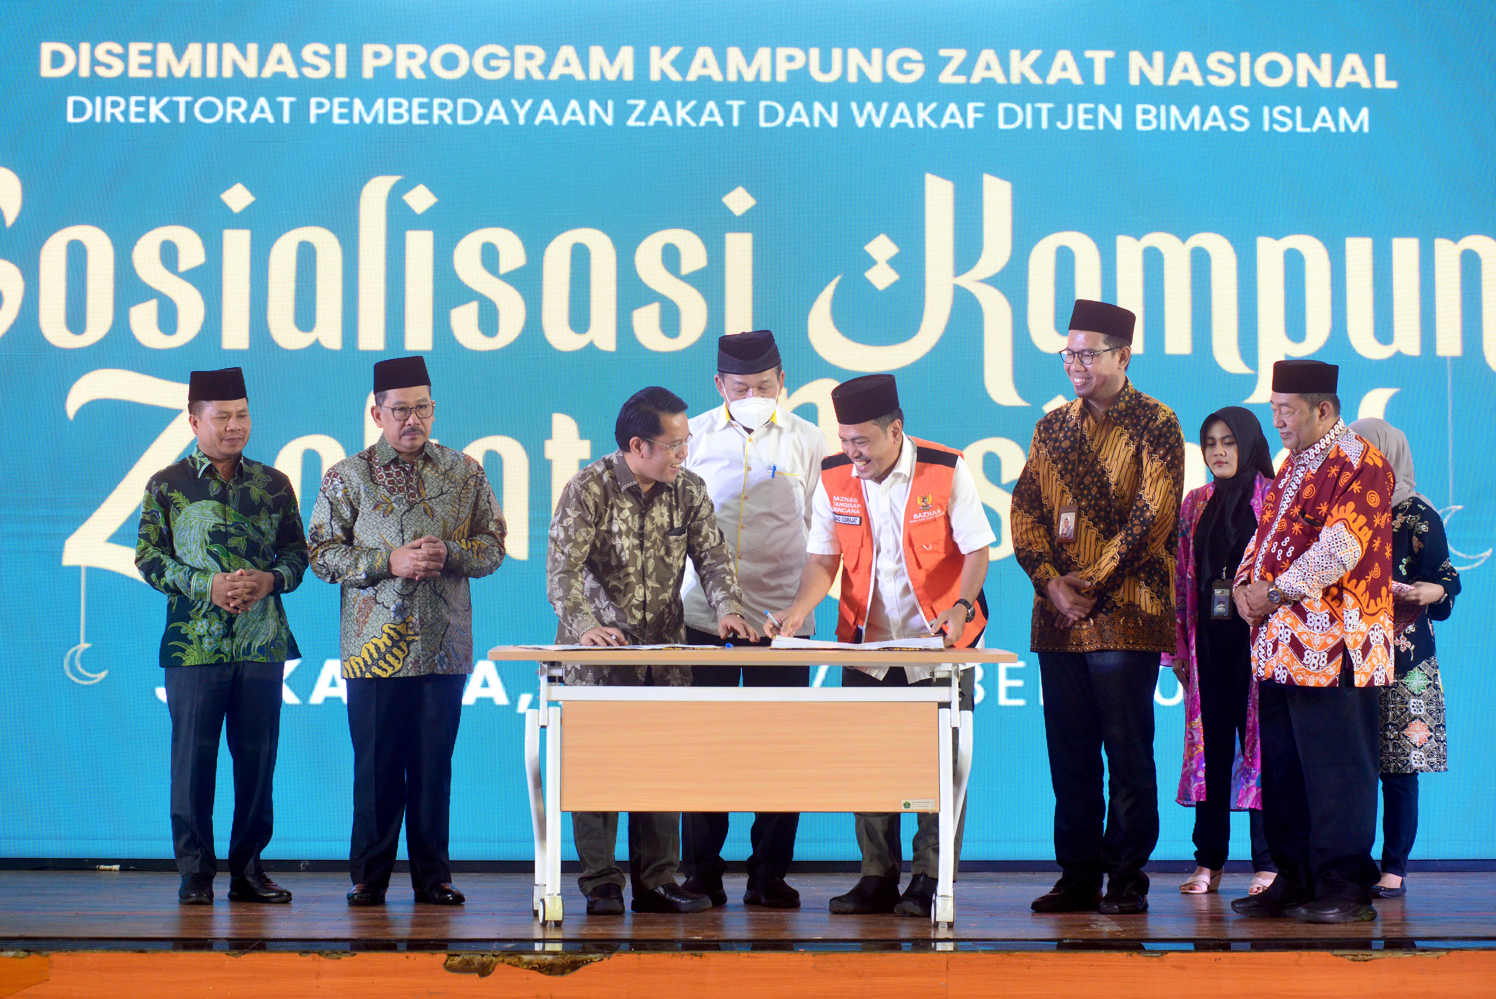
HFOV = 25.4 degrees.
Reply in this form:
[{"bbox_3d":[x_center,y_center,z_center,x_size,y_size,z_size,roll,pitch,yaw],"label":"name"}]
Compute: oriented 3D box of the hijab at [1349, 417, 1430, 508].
[{"bbox_3d":[2.029,-0.104,10.583,0.290,0.316,0.260,1,-1,-30],"label":"hijab"}]

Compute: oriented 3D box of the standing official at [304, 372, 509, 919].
[{"bbox_3d":[-1.065,0.407,10.355,0.600,1.703,0.380,0,-1,-12],"label":"standing official"}]

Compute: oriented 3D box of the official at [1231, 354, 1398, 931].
[{"bbox_3d":[1.683,0.417,9.924,0.430,1.667,0.520,1,-1,-38],"label":"official"}]

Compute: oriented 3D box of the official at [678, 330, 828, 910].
[{"bbox_3d":[0.016,0.366,10.415,0.490,1.785,0.380,0,-1,5],"label":"official"}]

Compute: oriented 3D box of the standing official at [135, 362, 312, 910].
[{"bbox_3d":[-1.642,0.423,10.394,0.530,1.670,0.380,0,-1,-10],"label":"standing official"}]

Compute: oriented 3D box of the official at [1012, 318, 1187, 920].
[{"bbox_3d":[1.063,0.325,10.096,0.510,1.858,0.380,-1,-1,33],"label":"official"}]

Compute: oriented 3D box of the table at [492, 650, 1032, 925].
[{"bbox_3d":[0.007,0.855,9.872,1.530,0.790,0.570,0,-1,-2],"label":"table"}]

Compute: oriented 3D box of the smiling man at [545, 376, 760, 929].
[{"bbox_3d":[-0.296,0.456,10.224,0.550,1.599,0.550,0,-1,-27],"label":"smiling man"}]

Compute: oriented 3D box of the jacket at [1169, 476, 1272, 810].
[{"bbox_3d":[1.521,0.456,10.644,0.380,1.073,0.290,0,-1,20],"label":"jacket"}]

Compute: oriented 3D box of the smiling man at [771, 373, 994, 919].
[{"bbox_3d":[0.422,0.434,10.214,0.600,1.642,0.550,0,-1,22],"label":"smiling man"}]

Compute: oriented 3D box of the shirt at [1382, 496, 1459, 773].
[{"bbox_3d":[2.094,0.426,10.554,0.340,0.879,0.390,1,-1,-35],"label":"shirt"}]

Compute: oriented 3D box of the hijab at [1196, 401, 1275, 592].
[{"bbox_3d":[1.555,0.004,10.621,0.260,0.601,0.280,0,-1,18],"label":"hijab"}]

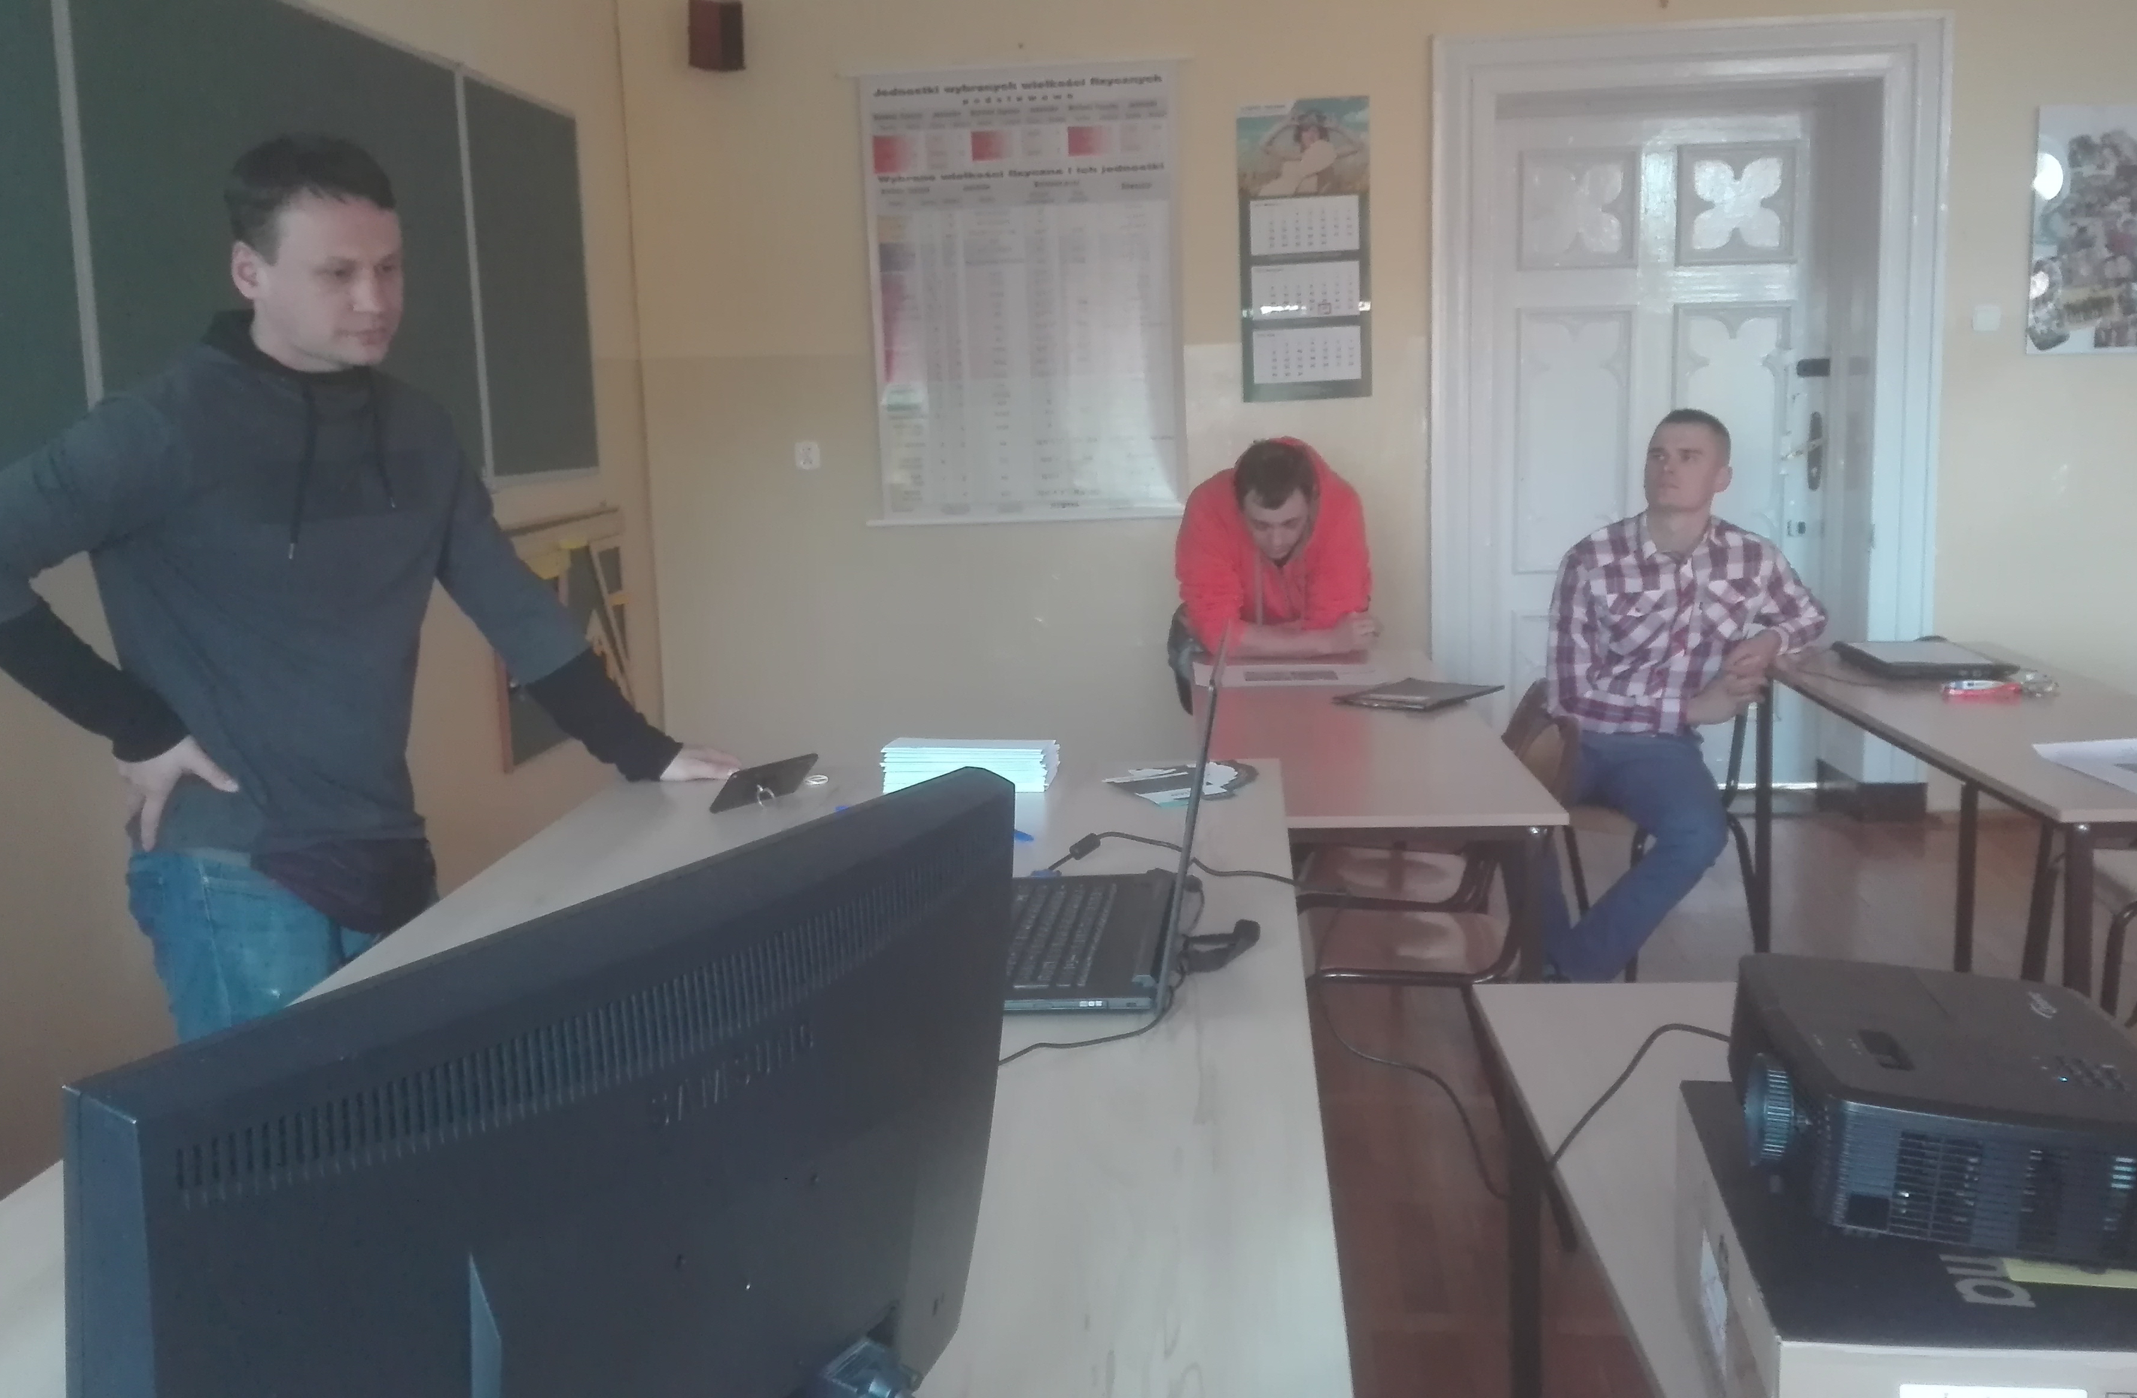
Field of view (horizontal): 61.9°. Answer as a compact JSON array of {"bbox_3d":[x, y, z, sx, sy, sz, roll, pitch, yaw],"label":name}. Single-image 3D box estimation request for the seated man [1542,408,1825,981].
[{"bbox_3d":[1.275,0.058,3.729,0.580,1.310,0.620,0,10,11],"label":"seated man"}]

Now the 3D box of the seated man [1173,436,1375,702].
[{"bbox_3d":[0.493,0.001,4.314,0.520,1.269,0.750,0,10,8],"label":"seated man"}]

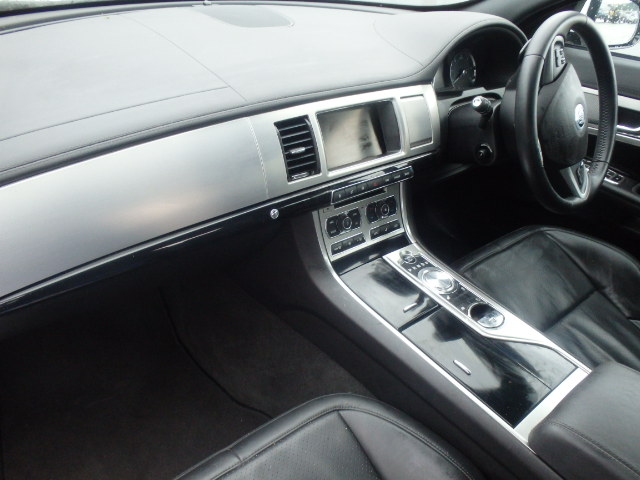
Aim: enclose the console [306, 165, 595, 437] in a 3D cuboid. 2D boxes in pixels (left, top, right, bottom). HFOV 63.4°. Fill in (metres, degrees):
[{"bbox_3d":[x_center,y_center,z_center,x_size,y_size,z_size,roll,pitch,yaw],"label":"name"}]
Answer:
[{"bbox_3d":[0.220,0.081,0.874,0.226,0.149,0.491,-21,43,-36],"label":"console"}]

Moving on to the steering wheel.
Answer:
[{"bbox_3d":[0.475,-0.244,1.023,0.380,0.380,0.100,-21,18,-37],"label":"steering wheel"}]

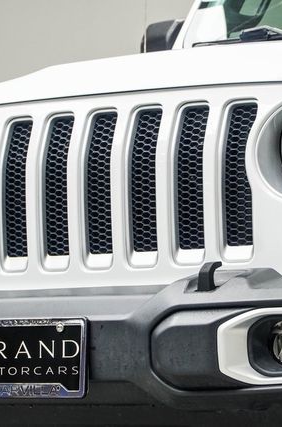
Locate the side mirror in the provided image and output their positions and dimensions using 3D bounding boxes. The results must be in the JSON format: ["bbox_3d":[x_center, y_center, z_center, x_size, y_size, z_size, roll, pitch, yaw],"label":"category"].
[{"bbox_3d":[0.091,-0.480,6.804,0.195,0.185,0.120,-3,-6,36],"label":"side mirror"}]

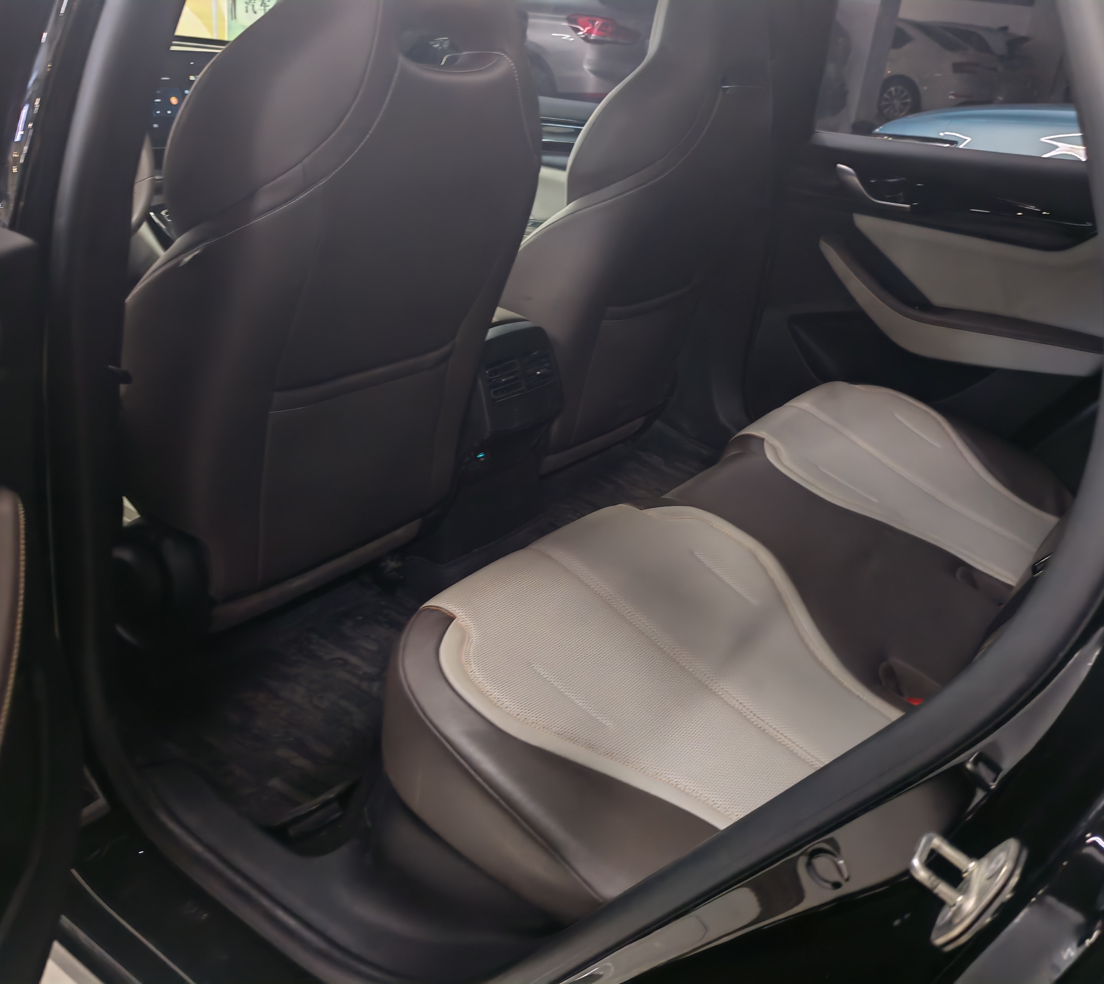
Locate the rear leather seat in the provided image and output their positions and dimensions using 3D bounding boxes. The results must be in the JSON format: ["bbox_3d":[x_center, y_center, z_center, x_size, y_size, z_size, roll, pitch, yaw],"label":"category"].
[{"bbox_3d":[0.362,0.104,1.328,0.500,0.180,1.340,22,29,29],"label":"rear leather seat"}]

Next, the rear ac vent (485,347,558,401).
[{"bbox_3d":[-0.053,-0.174,1.535,0.030,0.053,0.158,-3,15,38],"label":"rear ac vent"}]

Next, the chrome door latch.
[{"bbox_3d":[0.192,0.185,0.495,0.035,0.074,0.048,29,31,17],"label":"chrome door latch"}]

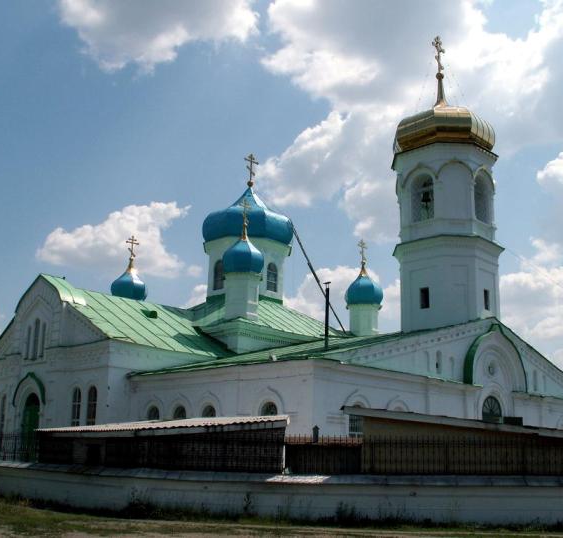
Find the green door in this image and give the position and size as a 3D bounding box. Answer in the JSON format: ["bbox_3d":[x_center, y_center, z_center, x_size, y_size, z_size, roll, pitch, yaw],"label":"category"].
[{"bbox_3d":[-13.952,8.933,40.643,0.392,3.915,2.075,15,-20,-43],"label":"green door"}]

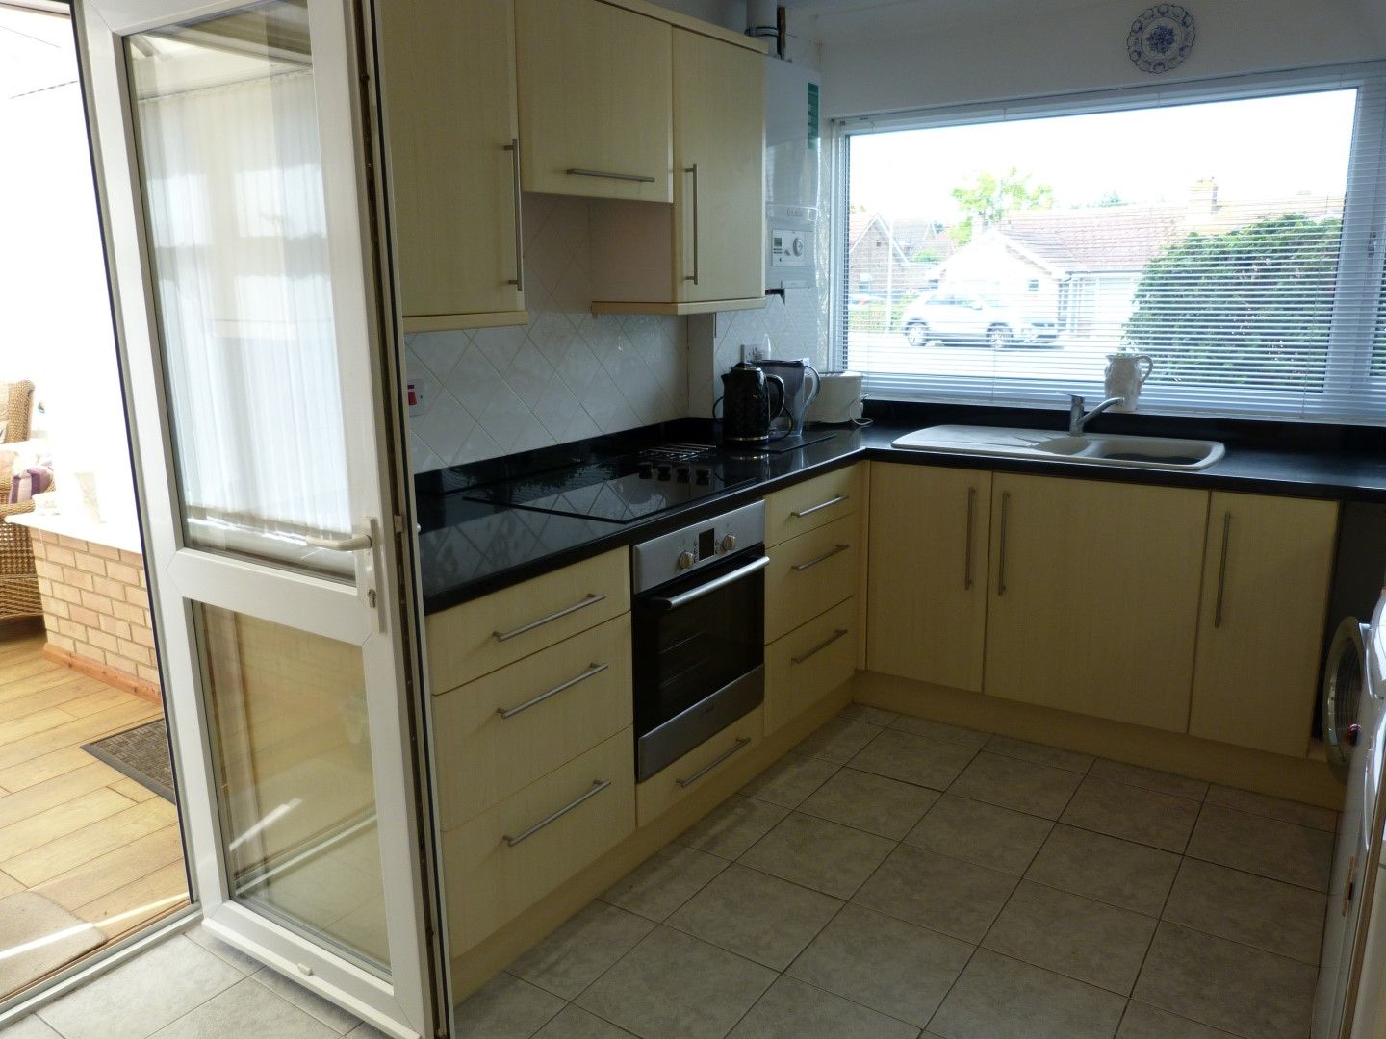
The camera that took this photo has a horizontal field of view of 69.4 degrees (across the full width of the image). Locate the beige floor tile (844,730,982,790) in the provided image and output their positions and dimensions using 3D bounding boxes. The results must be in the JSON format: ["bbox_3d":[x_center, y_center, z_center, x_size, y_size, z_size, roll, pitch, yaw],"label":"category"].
[{"bbox_3d":[0.681,0.742,3.090,0.310,0.010,0.310,7,15,34],"label":"beige floor tile"}]

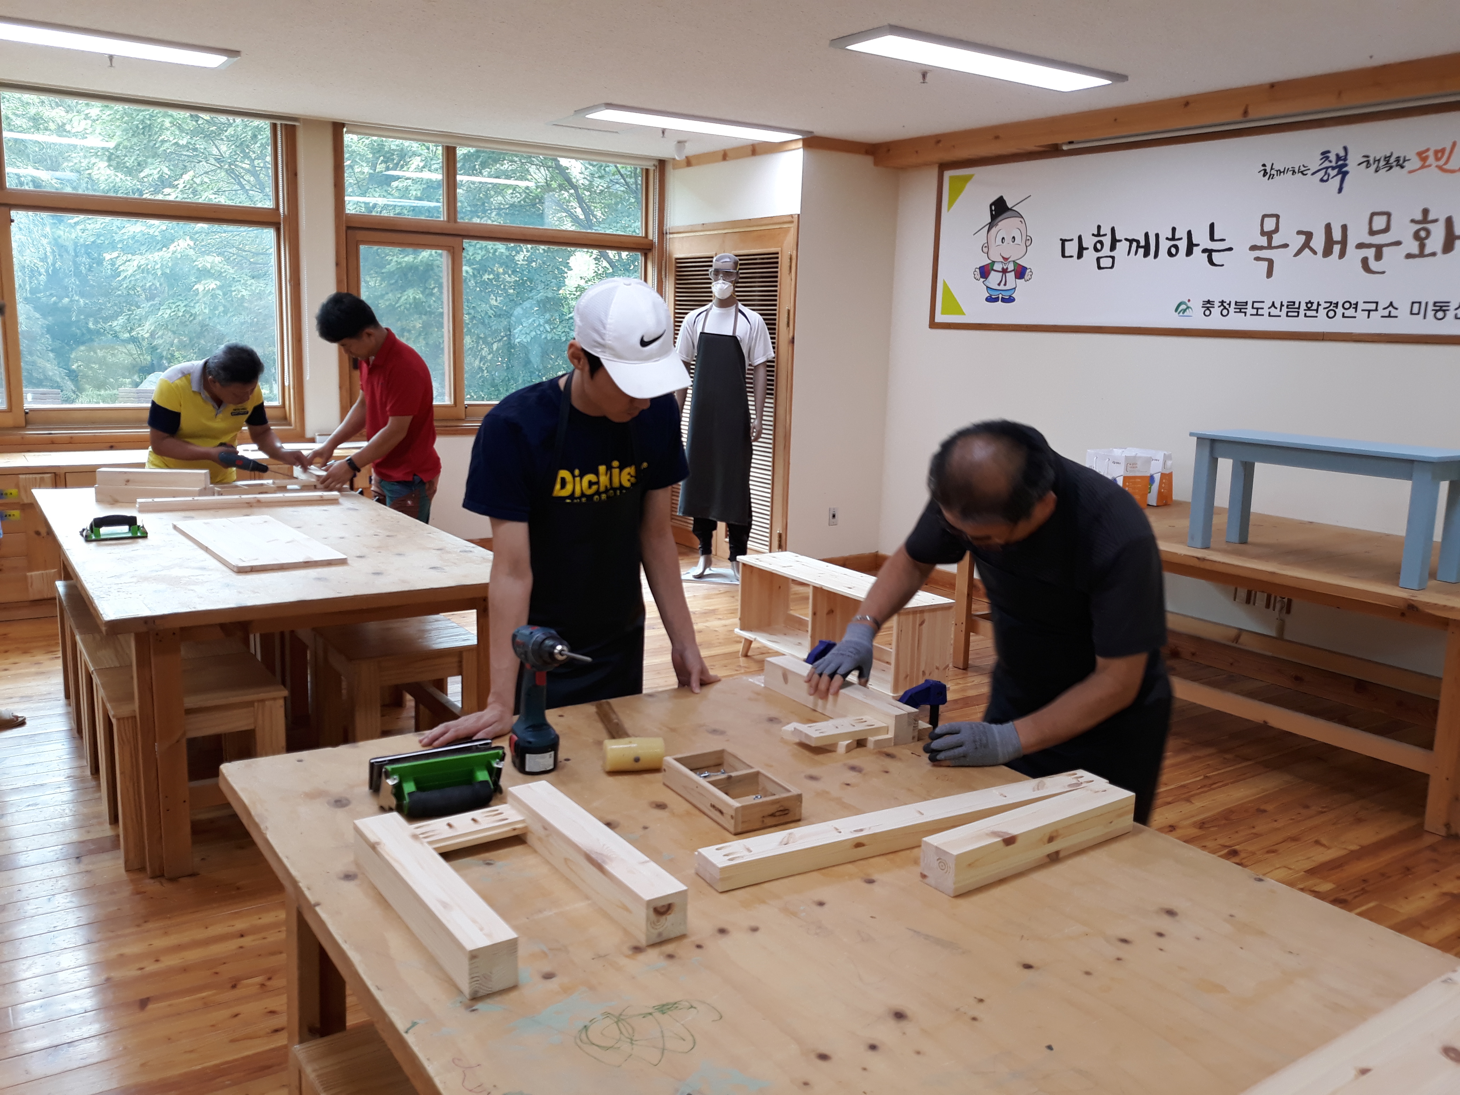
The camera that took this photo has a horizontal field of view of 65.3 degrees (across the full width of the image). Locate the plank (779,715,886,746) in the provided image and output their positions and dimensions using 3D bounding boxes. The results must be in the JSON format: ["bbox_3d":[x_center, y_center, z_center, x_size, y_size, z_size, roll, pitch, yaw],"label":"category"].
[{"bbox_3d":[0.208,0.342,2.125,0.162,0.019,0.059,-4,13,-27],"label":"plank"}]

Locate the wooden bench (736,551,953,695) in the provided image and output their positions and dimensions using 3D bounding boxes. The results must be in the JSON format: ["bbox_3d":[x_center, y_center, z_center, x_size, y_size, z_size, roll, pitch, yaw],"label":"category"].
[{"bbox_3d":[0.446,0.342,4.749,0.290,0.445,1.040,-6,14,-35],"label":"wooden bench"}]

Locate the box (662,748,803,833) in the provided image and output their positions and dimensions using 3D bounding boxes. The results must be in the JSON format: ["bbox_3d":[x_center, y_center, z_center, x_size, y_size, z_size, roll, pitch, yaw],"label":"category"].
[{"bbox_3d":[0.001,0.392,1.853,0.121,0.043,0.228,-5,13,-32],"label":"box"}]

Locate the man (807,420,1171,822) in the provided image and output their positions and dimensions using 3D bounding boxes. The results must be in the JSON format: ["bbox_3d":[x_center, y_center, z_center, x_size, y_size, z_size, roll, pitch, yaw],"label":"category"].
[{"bbox_3d":[0.529,0.405,2.249,0.580,1.310,0.630,-3,12,-21],"label":"man"}]

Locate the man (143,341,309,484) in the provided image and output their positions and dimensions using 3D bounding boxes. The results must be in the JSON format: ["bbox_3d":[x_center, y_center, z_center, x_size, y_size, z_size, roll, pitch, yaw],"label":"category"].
[{"bbox_3d":[-2.322,-0.261,5.223,0.550,1.340,0.660,-6,13,-35],"label":"man"}]

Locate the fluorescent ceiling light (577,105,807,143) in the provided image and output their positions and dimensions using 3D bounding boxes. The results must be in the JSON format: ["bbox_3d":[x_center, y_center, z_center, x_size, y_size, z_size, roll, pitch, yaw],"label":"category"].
[{"bbox_3d":[-0.181,-2.428,6.577,1.388,0.055,0.352,-6,14,-35],"label":"fluorescent ceiling light"}]

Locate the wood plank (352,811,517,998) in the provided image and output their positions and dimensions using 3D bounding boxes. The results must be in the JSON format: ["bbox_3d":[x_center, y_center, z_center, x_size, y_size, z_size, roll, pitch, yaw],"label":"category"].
[{"bbox_3d":[-0.384,0.444,1.452,0.060,0.061,0.399,-6,13,-35],"label":"wood plank"}]

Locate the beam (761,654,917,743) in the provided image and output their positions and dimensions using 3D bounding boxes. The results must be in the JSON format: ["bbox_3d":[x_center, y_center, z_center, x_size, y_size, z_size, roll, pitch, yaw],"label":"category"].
[{"bbox_3d":[0.215,0.304,2.299,0.060,0.061,0.403,-6,14,-35],"label":"beam"}]

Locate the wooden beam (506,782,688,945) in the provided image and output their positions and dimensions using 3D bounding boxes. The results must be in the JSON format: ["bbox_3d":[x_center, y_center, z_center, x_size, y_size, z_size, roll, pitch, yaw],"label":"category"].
[{"bbox_3d":[-0.194,0.427,1.579,0.060,0.061,0.402,-6,13,-35],"label":"wooden beam"}]

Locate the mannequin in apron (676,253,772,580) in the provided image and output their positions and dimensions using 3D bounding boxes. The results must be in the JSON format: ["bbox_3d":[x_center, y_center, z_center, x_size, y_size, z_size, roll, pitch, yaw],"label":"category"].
[{"bbox_3d":[-0.039,-0.759,6.612,0.530,1.841,0.330,7,13,27],"label":"mannequin in apron"}]

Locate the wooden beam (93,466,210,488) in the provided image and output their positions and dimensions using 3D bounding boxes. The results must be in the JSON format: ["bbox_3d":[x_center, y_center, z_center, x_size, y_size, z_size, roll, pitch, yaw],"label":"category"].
[{"bbox_3d":[-2.316,-0.278,4.578,0.404,0.060,0.060,0,11,-10],"label":"wooden beam"}]

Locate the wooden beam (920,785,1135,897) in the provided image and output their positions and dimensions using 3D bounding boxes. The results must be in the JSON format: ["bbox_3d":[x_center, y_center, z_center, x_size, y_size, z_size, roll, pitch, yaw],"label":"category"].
[{"bbox_3d":[0.454,0.430,1.702,0.401,0.062,0.061,-6,14,-35],"label":"wooden beam"}]

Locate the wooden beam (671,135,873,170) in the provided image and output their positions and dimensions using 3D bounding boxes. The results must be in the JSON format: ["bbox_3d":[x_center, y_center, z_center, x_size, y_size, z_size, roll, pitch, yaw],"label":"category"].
[{"bbox_3d":[0.225,-2.633,7.724,0.532,0.085,1.658,-6,14,-35],"label":"wooden beam"}]

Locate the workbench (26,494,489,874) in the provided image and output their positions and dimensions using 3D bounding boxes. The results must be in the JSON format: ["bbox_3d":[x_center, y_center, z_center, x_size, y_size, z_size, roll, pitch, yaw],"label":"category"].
[{"bbox_3d":[-1.750,0.274,4.196,1.205,0.711,2.440,-5,13,-34],"label":"workbench"}]

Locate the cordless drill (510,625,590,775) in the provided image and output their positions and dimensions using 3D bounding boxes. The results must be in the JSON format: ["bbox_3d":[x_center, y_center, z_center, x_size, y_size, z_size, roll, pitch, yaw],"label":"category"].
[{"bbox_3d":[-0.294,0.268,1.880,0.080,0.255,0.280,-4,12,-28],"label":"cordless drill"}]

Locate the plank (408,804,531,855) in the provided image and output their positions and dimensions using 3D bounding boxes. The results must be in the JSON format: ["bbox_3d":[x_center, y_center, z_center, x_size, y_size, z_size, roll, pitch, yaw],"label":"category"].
[{"bbox_3d":[-0.391,0.417,1.671,0.171,0.019,0.062,-6,14,-35],"label":"plank"}]

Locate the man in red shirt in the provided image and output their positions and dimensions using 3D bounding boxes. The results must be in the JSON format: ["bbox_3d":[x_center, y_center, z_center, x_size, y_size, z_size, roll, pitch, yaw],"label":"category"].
[{"bbox_3d":[-1.647,-0.367,5.267,0.600,1.580,0.500,-5,13,-34],"label":"man in red shirt"}]

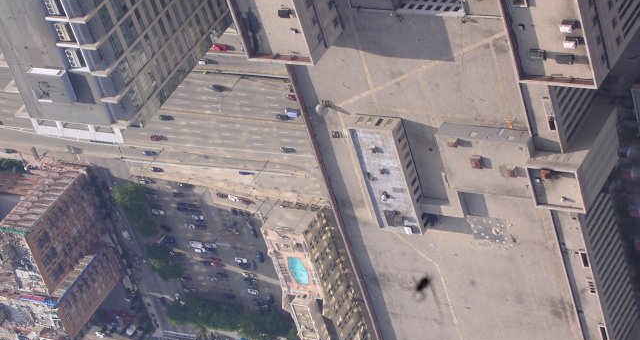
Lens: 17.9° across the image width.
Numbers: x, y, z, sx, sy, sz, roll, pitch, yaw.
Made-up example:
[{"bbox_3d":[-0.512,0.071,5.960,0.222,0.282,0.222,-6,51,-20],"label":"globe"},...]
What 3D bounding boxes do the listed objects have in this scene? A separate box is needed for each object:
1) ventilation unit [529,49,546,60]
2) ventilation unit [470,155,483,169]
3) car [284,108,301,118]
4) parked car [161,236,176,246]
[{"bbox_3d":[54.174,-28.594,505.838,3.600,1.700,2.000,7,132,32],"label":"ventilation unit"},{"bbox_3d":[42.672,-2.220,553.782,2.500,1.500,3.100,7,132,32],"label":"ventilation unit"},{"bbox_3d":[-8.976,-18.111,651.828,4.900,1.900,1.950,7,132,32],"label":"car"},{"bbox_3d":[-54.435,25.895,735.092,4.800,1.550,1.850,7,132,32],"label":"parked car"}]

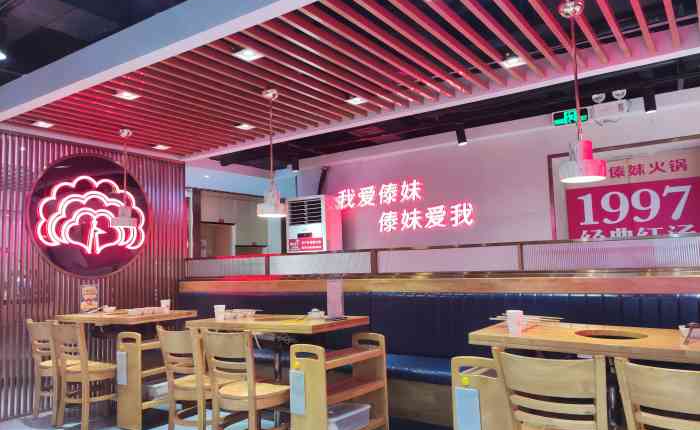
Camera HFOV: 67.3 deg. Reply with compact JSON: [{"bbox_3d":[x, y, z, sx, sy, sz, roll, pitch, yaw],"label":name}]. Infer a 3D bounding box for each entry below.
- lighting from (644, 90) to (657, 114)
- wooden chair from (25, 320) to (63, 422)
[{"bbox_3d":[2.374,-0.888,4.152,0.086,0.186,0.086,-5,-7,35],"label":"lighting"},{"bbox_3d":[-2.329,1.228,4.270,0.391,0.788,0.431,-5,-7,35],"label":"wooden chair"}]

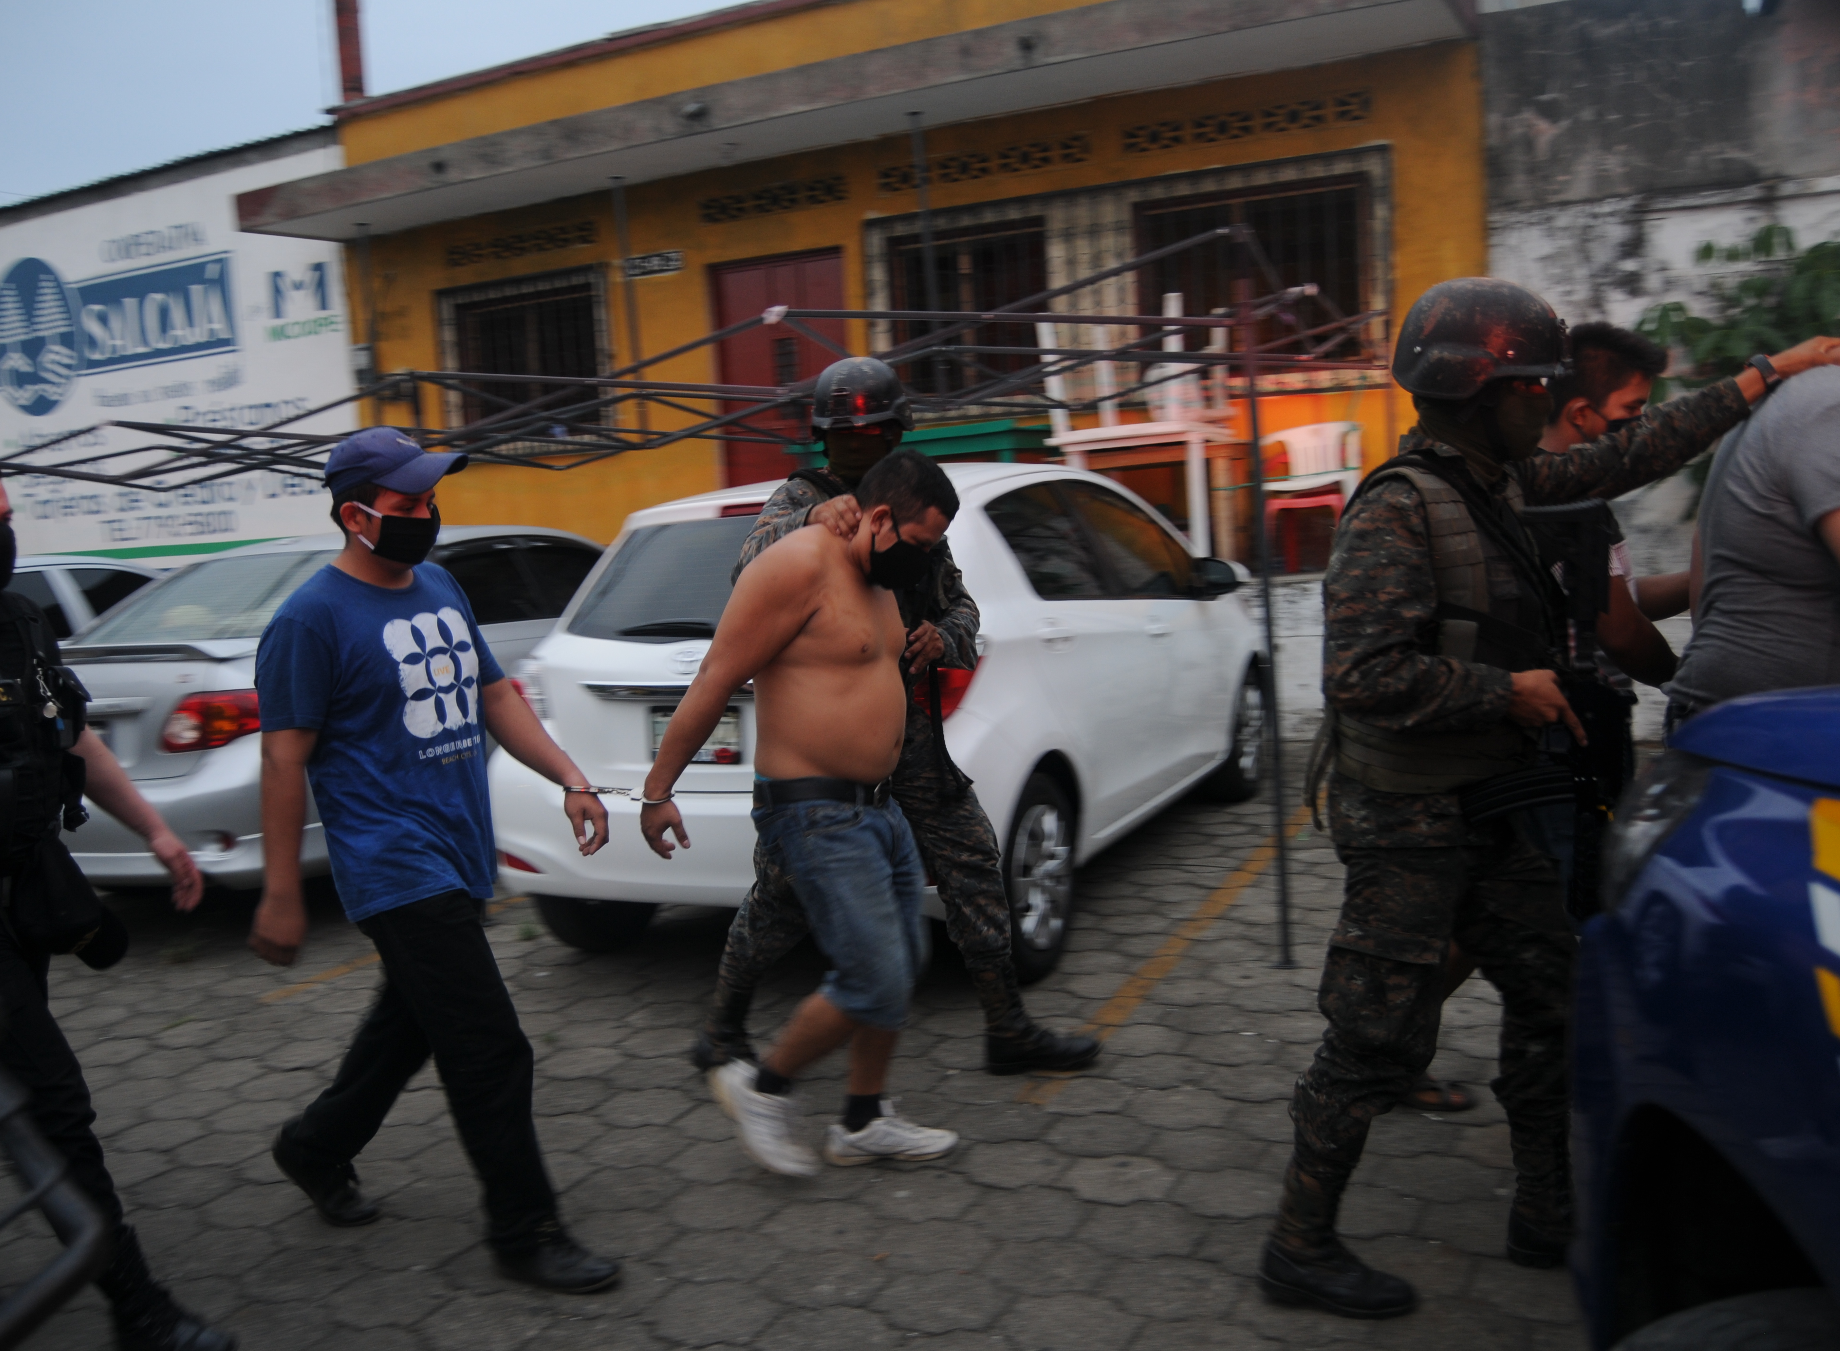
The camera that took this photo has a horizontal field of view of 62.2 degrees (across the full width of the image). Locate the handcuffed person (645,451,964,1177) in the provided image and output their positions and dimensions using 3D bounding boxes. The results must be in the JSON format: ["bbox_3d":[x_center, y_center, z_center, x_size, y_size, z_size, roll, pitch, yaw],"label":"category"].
[{"bbox_3d":[-0.218,0.285,3.324,0.620,1.510,0.600,-2,7,22],"label":"handcuffed person"}]

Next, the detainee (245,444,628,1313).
[{"bbox_3d":[-0.974,0.322,3.031,0.850,1.620,0.560,0,7,32],"label":"detainee"}]

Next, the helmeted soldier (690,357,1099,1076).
[{"bbox_3d":[-0.144,0.110,3.754,0.850,1.750,0.600,0,8,38],"label":"helmeted soldier"}]

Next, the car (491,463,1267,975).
[{"bbox_3d":[0.148,-0.026,5.888,1.695,1.510,3.890,-1,7,26],"label":"car"}]

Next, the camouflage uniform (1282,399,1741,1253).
[{"bbox_3d":[1.061,0.194,2.739,1.050,1.400,0.550,-5,6,-9],"label":"camouflage uniform"}]

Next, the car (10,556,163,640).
[{"bbox_3d":[-5.283,0.099,8.890,1.730,1.490,4.350,-2,7,24],"label":"car"}]

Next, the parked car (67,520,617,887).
[{"bbox_3d":[-2.397,0.002,7.675,1.760,1.475,4.540,-2,7,22],"label":"parked car"}]

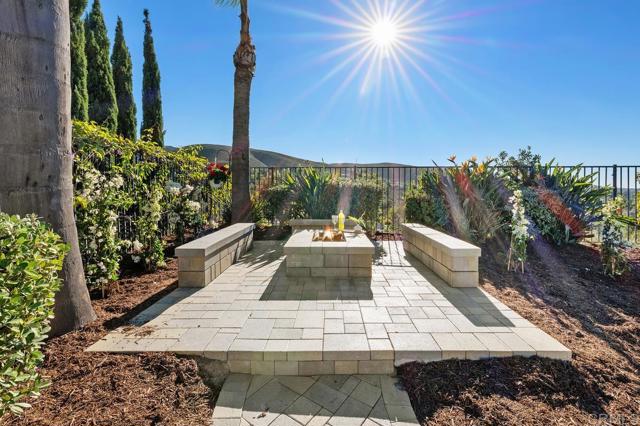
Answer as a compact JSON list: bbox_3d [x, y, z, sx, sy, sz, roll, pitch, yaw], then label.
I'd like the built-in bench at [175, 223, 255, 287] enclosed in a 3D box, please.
[{"bbox_3d":[-1.309,0.469,3.992,0.310,0.387,2.170,0,5,1],"label":"built-in bench"}]

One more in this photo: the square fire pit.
[{"bbox_3d":[0.121,0.509,3.789,1.030,0.345,1.100,0,5,1],"label":"square fire pit"}]

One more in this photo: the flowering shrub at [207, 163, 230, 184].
[{"bbox_3d":[-1.857,-0.704,5.200,0.420,0.430,0.400,0,5,1],"label":"flowering shrub"}]

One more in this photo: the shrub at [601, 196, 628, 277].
[{"bbox_3d":[3.444,0.275,3.330,0.250,0.930,0.250,0,5,1],"label":"shrub"}]

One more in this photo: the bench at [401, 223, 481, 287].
[{"bbox_3d":[1.560,0.470,3.982,0.305,0.387,2.150,0,5,1],"label":"bench"}]

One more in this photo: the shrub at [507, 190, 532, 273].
[{"bbox_3d":[2.394,0.223,3.420,0.260,0.970,0.260,0,5,1],"label":"shrub"}]

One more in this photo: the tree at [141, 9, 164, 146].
[{"bbox_3d":[-7.112,-4.200,12.000,0.920,8.800,0.920,0,5,1],"label":"tree"}]

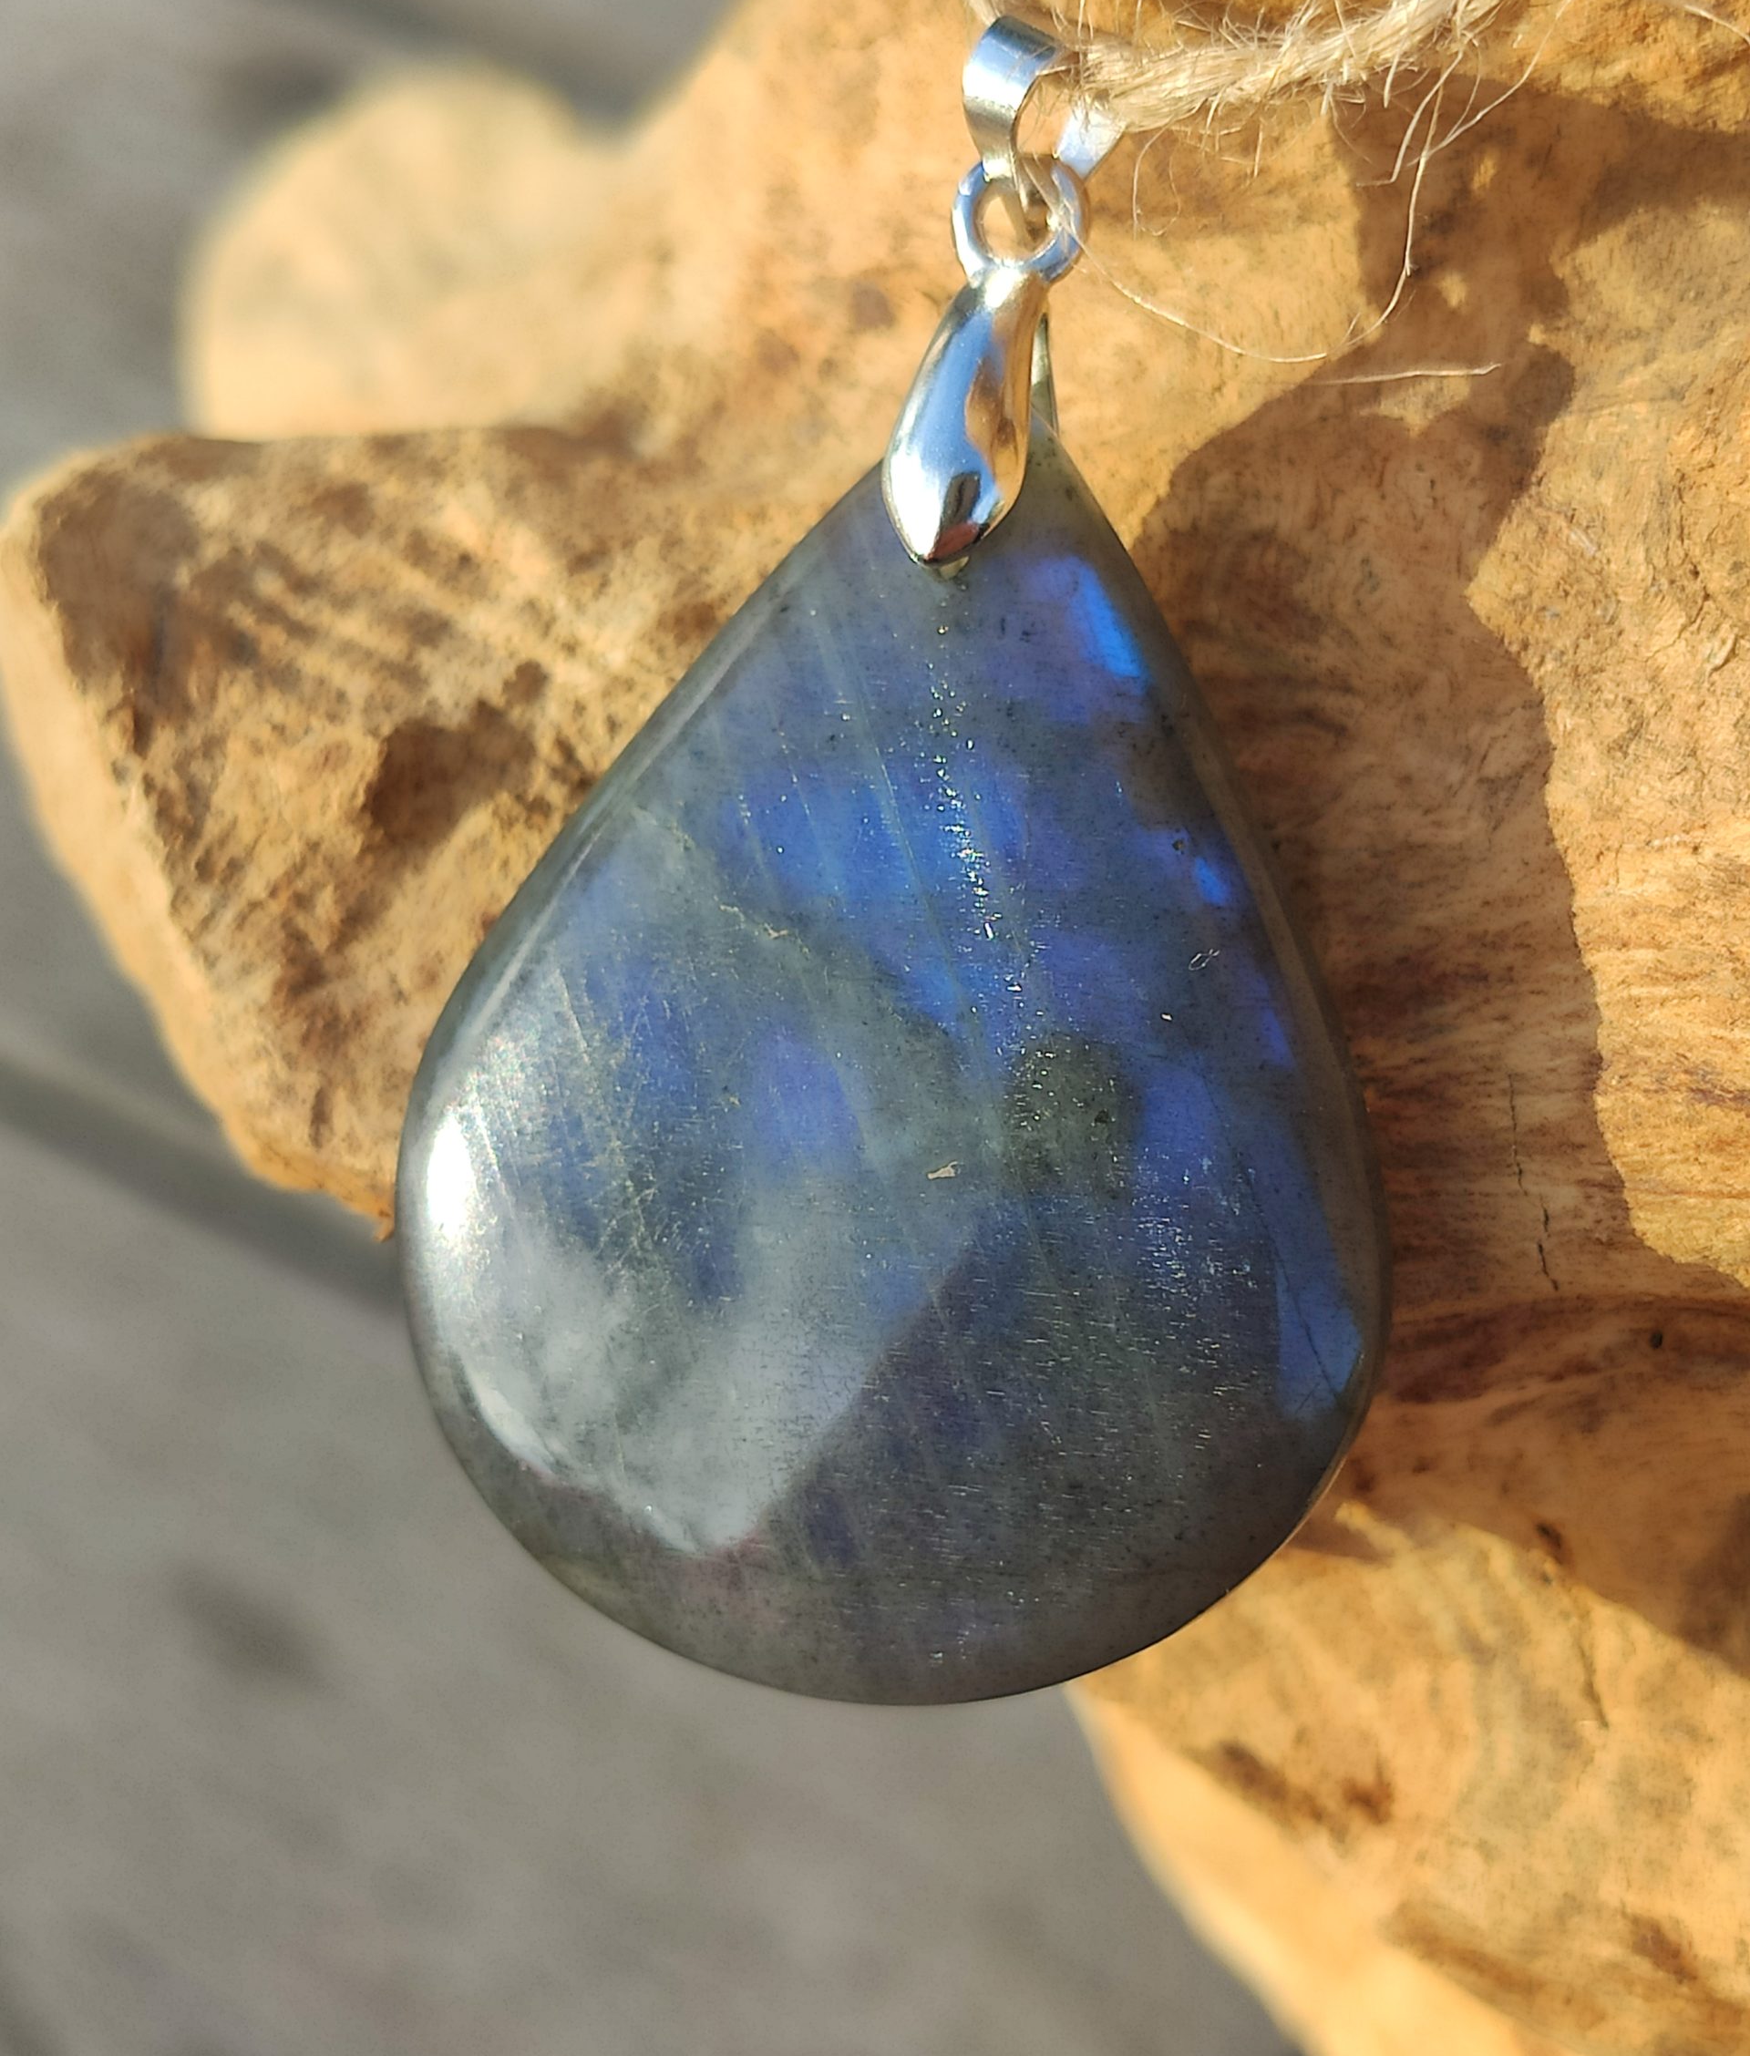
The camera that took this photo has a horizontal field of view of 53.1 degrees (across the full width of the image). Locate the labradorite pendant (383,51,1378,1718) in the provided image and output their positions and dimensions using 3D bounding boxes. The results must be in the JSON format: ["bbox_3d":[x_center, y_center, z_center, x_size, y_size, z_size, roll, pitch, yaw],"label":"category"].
[{"bbox_3d":[0.002,-0.007,0.071,0.040,0.009,0.067,4,88,7],"label":"labradorite pendant"}]

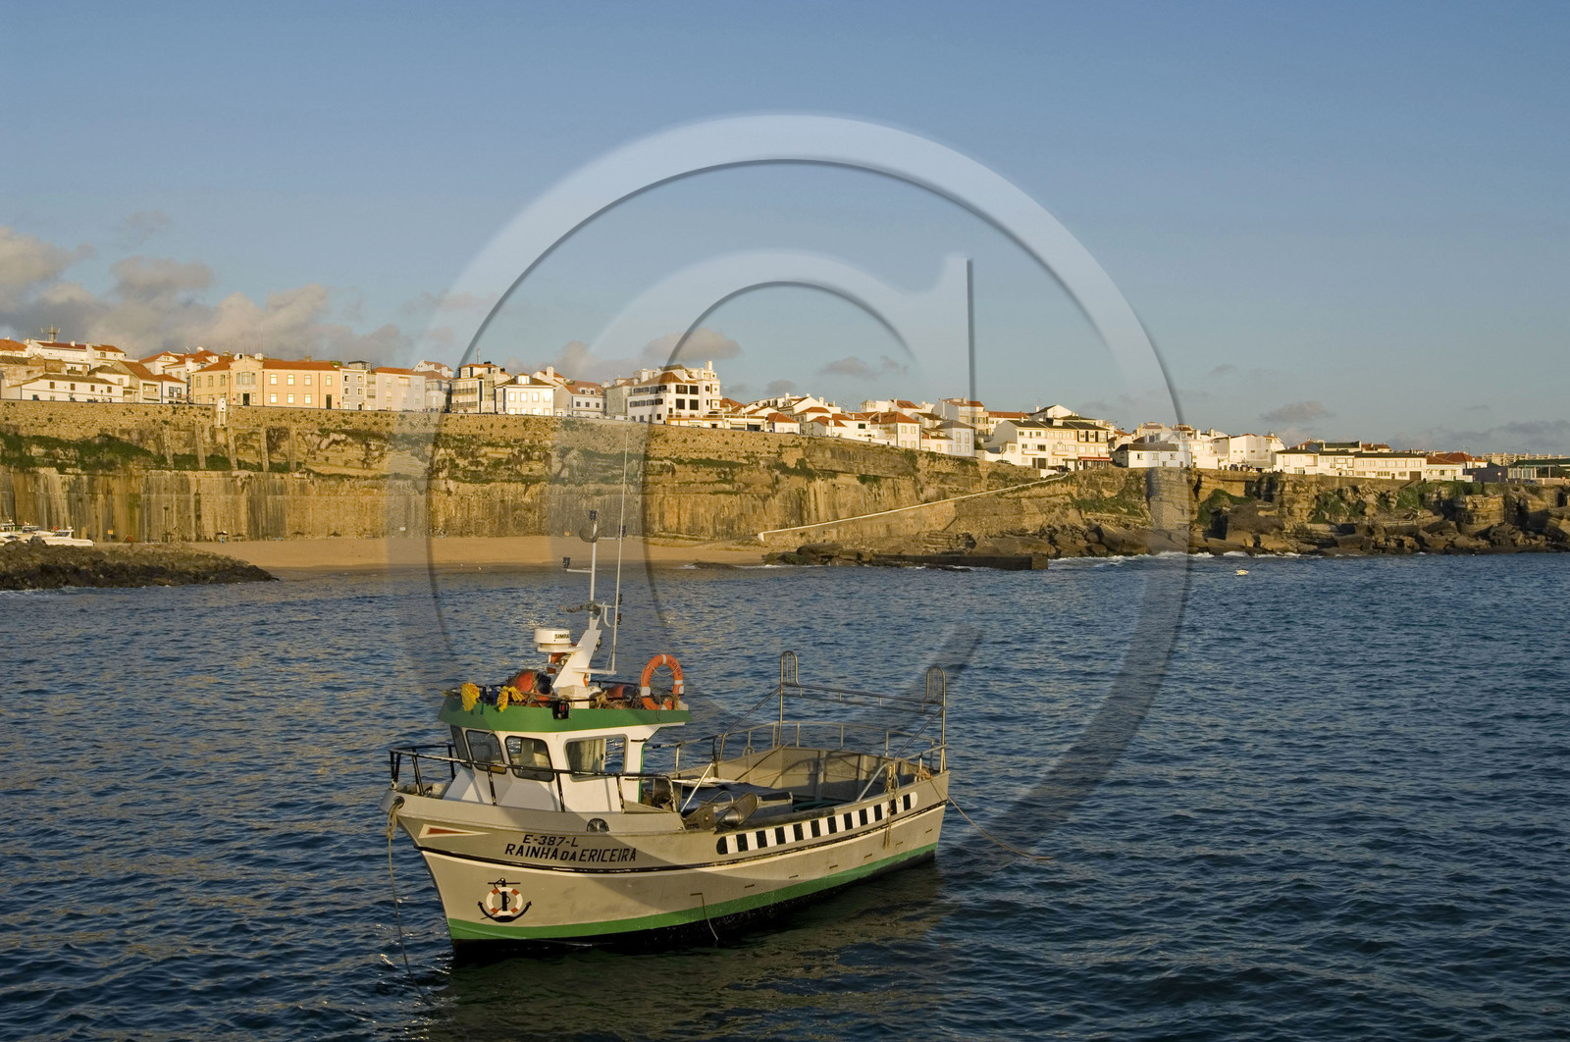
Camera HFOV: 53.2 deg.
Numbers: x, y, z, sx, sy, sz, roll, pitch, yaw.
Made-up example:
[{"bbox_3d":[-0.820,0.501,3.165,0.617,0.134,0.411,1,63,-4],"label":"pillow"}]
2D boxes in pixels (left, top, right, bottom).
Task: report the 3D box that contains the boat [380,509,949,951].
[{"bbox_3d":[-1.670,2.550,21.250,3.250,5.350,9.150,0,0,40],"label":"boat"}]

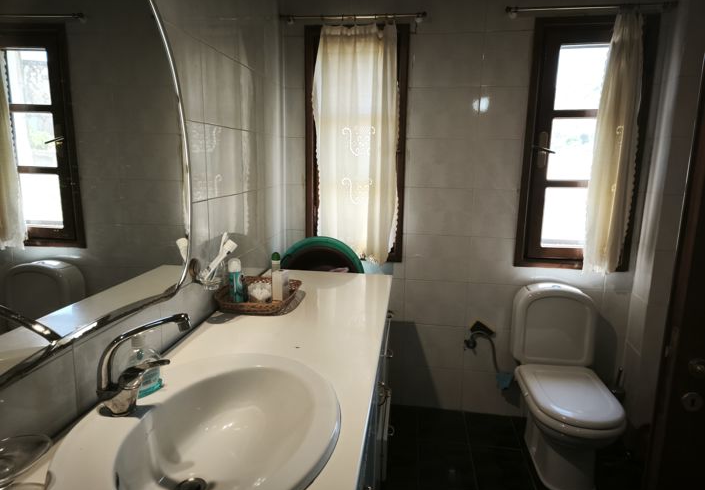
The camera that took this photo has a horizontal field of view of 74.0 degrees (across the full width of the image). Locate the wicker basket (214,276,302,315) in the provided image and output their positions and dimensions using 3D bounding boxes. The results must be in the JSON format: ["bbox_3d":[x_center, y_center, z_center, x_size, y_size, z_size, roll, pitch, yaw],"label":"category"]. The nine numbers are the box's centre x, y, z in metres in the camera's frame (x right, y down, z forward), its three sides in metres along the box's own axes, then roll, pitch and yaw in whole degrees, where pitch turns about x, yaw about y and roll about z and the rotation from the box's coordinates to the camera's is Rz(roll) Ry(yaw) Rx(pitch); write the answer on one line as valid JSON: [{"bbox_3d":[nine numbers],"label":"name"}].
[{"bbox_3d":[-0.353,0.202,1.847,0.263,0.057,0.350,2,11,8],"label":"wicker basket"}]

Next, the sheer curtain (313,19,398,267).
[{"bbox_3d":[0.012,-0.492,2.386,0.438,1.186,0.070,2,11,8],"label":"sheer curtain"}]

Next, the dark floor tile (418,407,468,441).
[{"bbox_3d":[0.481,0.971,2.505,0.254,0.012,0.309,2,11,8],"label":"dark floor tile"}]

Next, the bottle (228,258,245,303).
[{"bbox_3d":[-0.451,0.139,1.809,0.053,0.179,0.053,2,11,8],"label":"bottle"}]

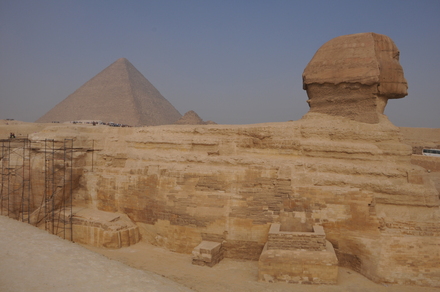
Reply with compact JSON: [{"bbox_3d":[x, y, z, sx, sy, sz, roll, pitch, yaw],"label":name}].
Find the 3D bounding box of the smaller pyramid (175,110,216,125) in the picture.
[{"bbox_3d":[-29.560,-27.647,354.152,46.000,20.471,46.000,-1,-2,20],"label":"smaller pyramid"}]

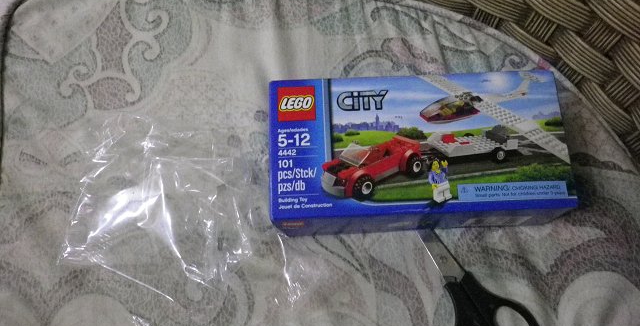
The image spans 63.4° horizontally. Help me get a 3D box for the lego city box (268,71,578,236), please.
[{"bbox_3d":[0.090,-0.009,0.504,0.262,0.065,0.137,-3,71,3],"label":"lego city box"}]

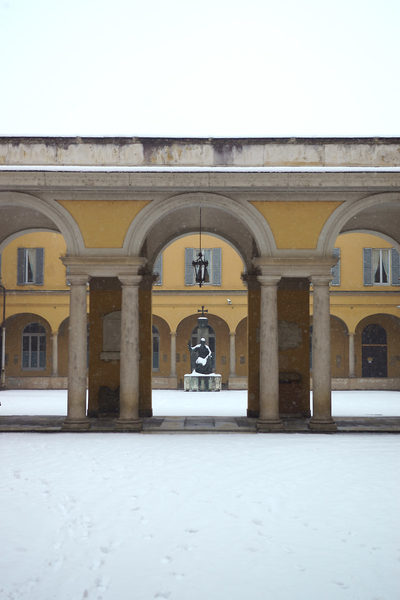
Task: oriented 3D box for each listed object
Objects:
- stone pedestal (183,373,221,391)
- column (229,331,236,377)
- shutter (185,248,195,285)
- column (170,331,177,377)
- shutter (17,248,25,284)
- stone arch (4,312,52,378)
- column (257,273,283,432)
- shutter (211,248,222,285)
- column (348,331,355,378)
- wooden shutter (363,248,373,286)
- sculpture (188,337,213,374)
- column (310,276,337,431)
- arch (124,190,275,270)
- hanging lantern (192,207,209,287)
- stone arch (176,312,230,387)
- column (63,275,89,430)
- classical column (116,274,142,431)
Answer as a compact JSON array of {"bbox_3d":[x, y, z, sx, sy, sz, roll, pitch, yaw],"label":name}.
[{"bbox_3d":[0.146,4.455,46.754,1.933,0.918,1.700,0,-4,0],"label":"stone pedestal"},{"bbox_3d":[1.739,2.913,46.008,0.356,2.342,0.356,0,-4,0],"label":"column"},{"bbox_3d":[-0.543,-1.758,46.117,0.458,1.978,0.060,0,-4,0],"label":"shutter"},{"bbox_3d":[-1.471,3.069,49.035,0.360,2.560,0.360,0,-4,0],"label":"column"},{"bbox_3d":[-9.515,-1.763,46.118,0.372,1.968,0.060,0,-4,0],"label":"shutter"},{"bbox_3d":[-9.665,2.575,49.062,2.705,3.658,0.450,0,-4,0],"label":"stone arch"},{"bbox_3d":[1.613,1.208,19.964,0.599,3.537,0.599,0,-4,0],"label":"column"},{"bbox_3d":[0.921,-1.758,46.117,0.479,1.978,0.060,0,-4,0],"label":"shutter"},{"bbox_3d":[8.558,3.069,49.037,0.360,2.560,0.360,0,-4,0],"label":"column"},{"bbox_3d":[8.951,-1.731,46.116,0.458,2.032,0.060,0,-4,0],"label":"wooden shutter"},{"bbox_3d":[0.035,3.038,46.877,1.266,1.957,1.150,0,-4,0],"label":"sculpture"},{"bbox_3d":[2.845,1.215,19.963,0.599,3.537,0.599,0,-4,0],"label":"column"},{"bbox_3d":[0.001,-1.700,21.018,3.694,1.776,0.600,0,-4,0],"label":"arch"},{"bbox_3d":[0.013,-1.335,21.836,0.403,2.046,0.403,0,-4,0],"label":"hanging lantern"},{"bbox_3d":[0.194,2.695,46.123,2.890,4.011,0.500,0,-4,0],"label":"stone arch"},{"bbox_3d":[-2.913,1.249,20.763,0.650,3.673,0.650,0,-4,0],"label":"column"},{"bbox_3d":[-1.663,1.249,20.763,0.650,3.673,0.650,0,-4,0],"label":"classical column"}]

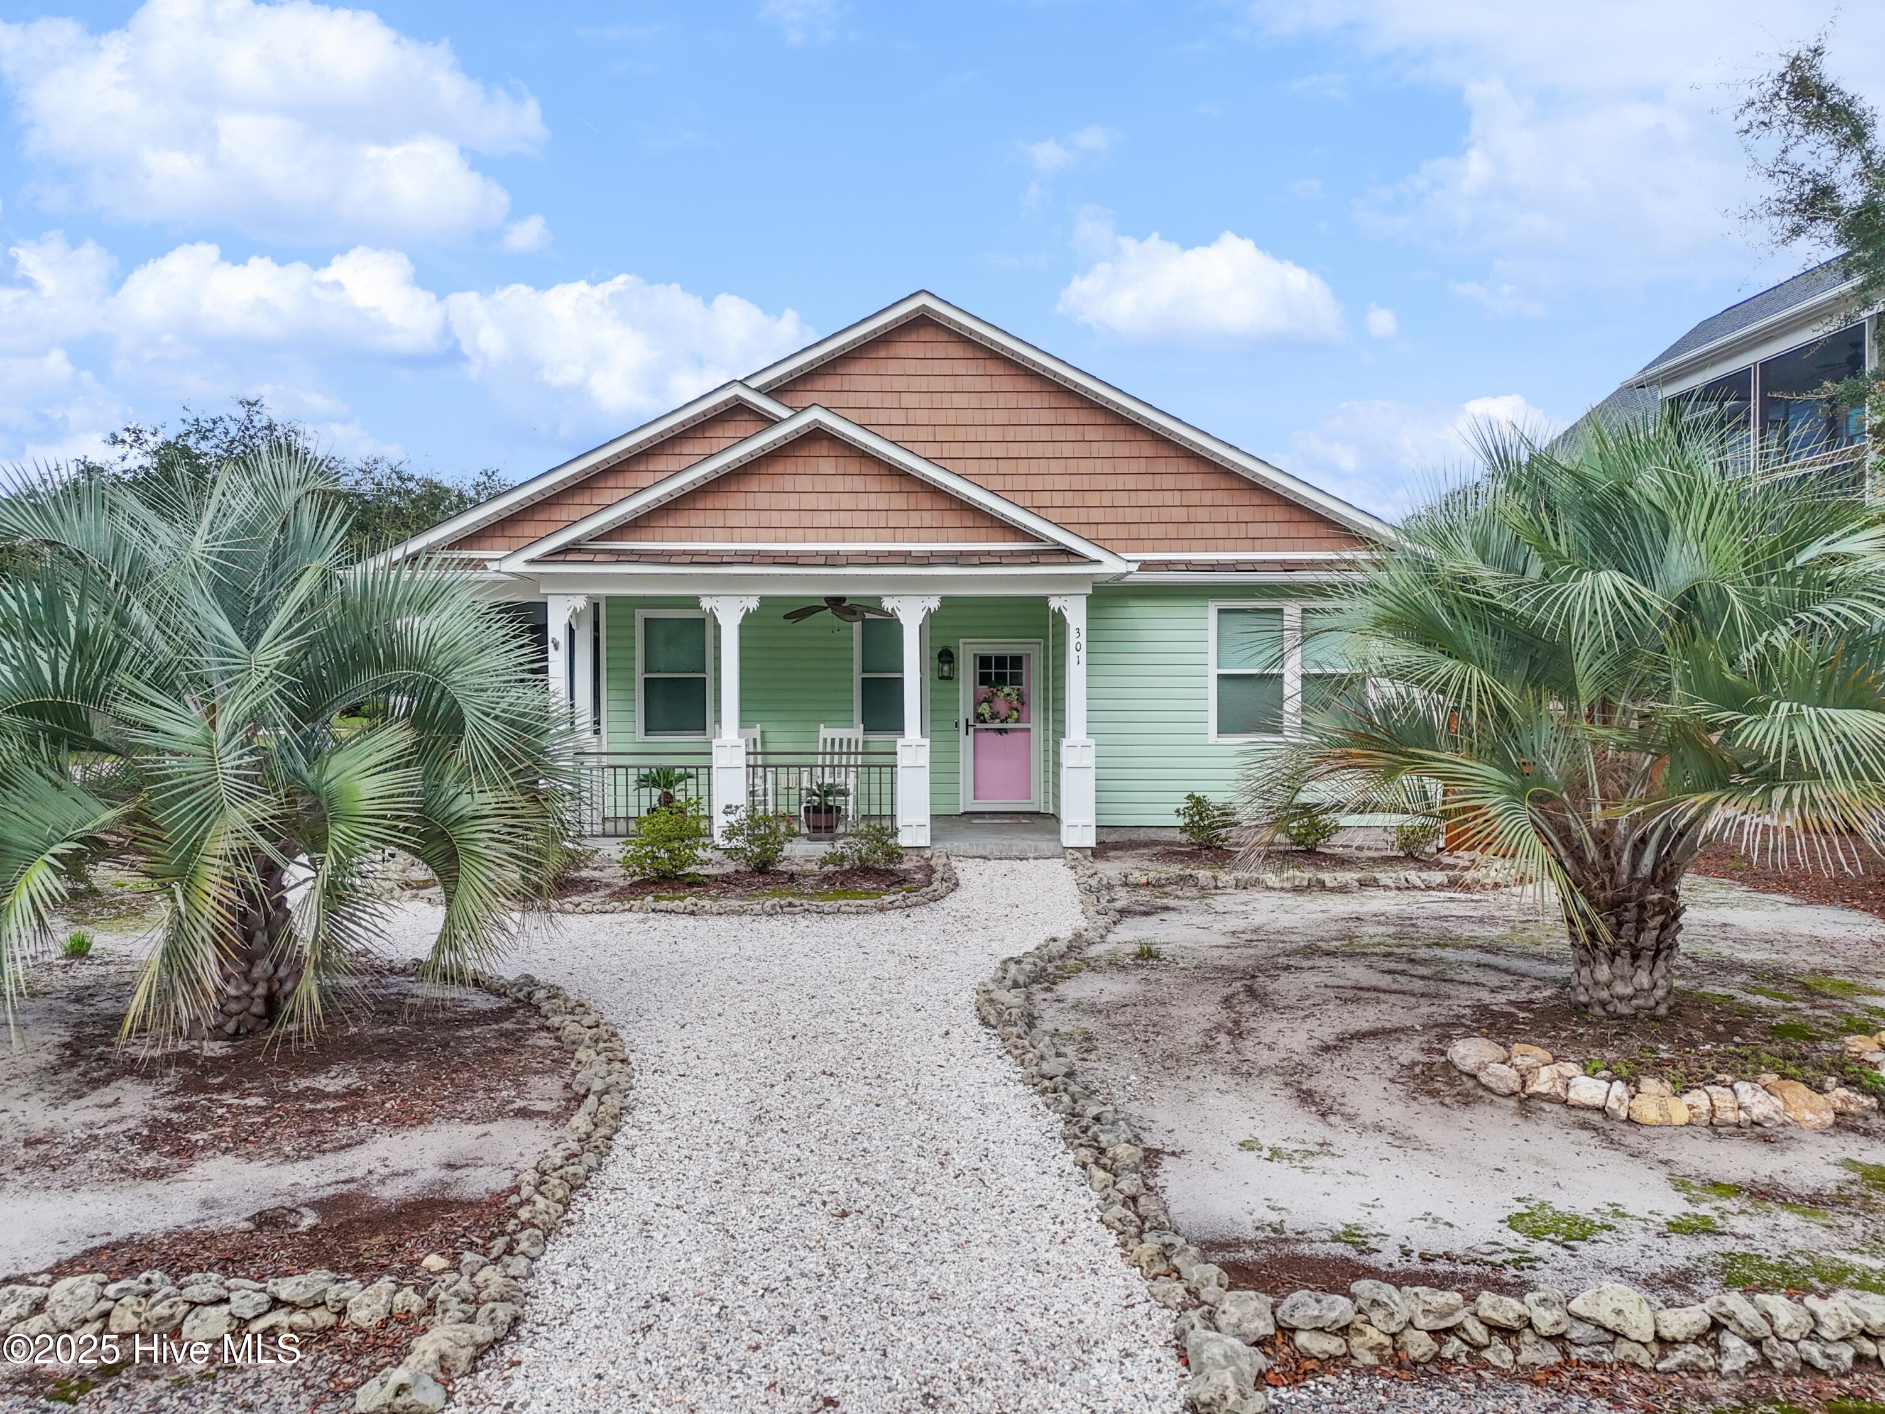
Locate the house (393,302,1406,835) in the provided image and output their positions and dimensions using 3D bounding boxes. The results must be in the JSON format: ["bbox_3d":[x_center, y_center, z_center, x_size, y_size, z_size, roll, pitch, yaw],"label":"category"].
[{"bbox_3d":[-0.380,-1.430,19.150,12.000,5.920,12.600,0,0,0],"label":"house"}]

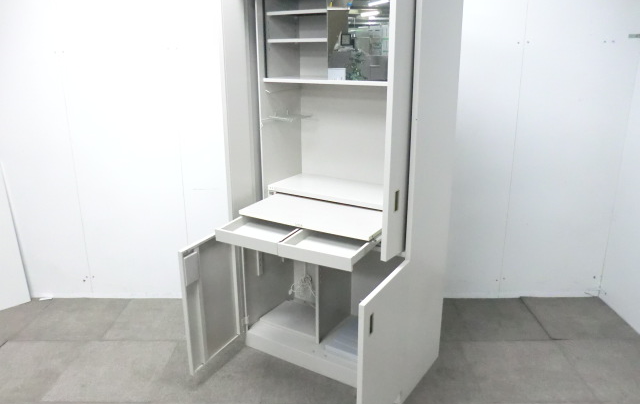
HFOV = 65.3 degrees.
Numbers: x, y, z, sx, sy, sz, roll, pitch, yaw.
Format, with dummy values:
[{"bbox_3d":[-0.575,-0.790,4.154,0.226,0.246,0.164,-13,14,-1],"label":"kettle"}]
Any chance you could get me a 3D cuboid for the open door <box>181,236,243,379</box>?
[{"bbox_3d":[-0.477,0.457,2.367,0.026,0.623,0.400,10,20,31],"label":"open door"}]

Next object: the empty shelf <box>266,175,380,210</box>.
[{"bbox_3d":[0.121,-0.050,2.372,0.695,0.028,0.320,10,20,31],"label":"empty shelf"}]

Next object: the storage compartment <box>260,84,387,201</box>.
[{"bbox_3d":[0.115,-0.297,2.296,0.700,0.495,0.330,10,20,31],"label":"storage compartment"}]

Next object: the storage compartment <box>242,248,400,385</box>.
[{"bbox_3d":[0.104,0.427,2.485,0.870,0.670,0.425,10,20,31],"label":"storage compartment"}]

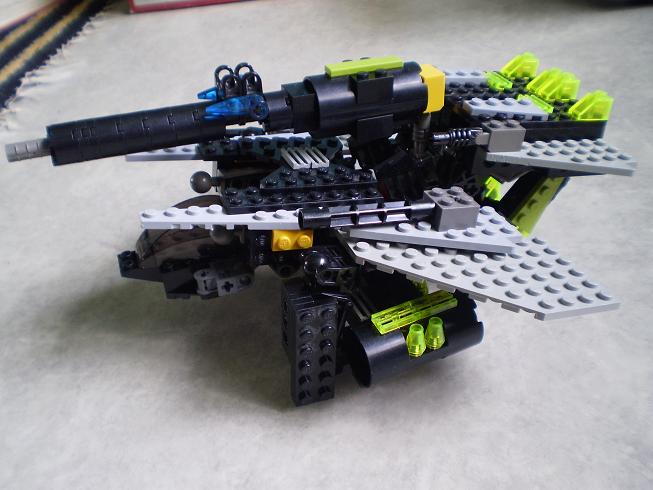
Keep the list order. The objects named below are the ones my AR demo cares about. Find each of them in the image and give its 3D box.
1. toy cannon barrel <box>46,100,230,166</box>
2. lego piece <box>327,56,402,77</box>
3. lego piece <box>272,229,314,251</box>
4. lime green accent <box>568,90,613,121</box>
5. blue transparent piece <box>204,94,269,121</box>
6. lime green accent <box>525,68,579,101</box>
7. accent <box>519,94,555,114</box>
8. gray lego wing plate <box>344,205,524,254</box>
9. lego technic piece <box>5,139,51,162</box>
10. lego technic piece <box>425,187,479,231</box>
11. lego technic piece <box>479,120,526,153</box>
[{"bbox_3d":[-0.074,-0.045,0.271,0.068,0.016,0.016,-12,34,-15],"label":"toy cannon barrel"},{"bbox_3d":[0.016,-0.076,0.288,0.032,0.003,0.008,-12,34,-15],"label":"lego piece"},{"bbox_3d":[-0.013,-0.002,0.258,0.016,0.008,0.005,-6,31,-19],"label":"lego piece"},{"bbox_3d":[0.116,-0.061,0.296,0.016,0.011,0.008,-5,32,-19],"label":"lime green accent"},{"bbox_3d":[-0.036,-0.054,0.271,0.025,0.009,0.008,-7,33,-18],"label":"blue transparent piece"},{"bbox_3d":[0.107,-0.076,0.318,0.016,0.011,0.016,-5,33,-18],"label":"lime green accent"},{"bbox_3d":[0.092,-0.062,0.301,0.008,0.003,0.016,-5,32,-19],"label":"accent"},{"bbox_3d":[0.041,-0.004,0.252,0.064,0.005,0.032,-5,31,-18],"label":"gray lego wing plate"},{"bbox_3d":[-0.113,-0.036,0.258,0.016,0.007,0.007,-12,33,-13],"label":"lego technic piece"},{"bbox_3d":[0.049,-0.014,0.268,0.016,0.011,0.016,-5,30,-19],"label":"lego technic piece"},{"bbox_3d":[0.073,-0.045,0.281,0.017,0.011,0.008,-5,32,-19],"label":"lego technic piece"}]

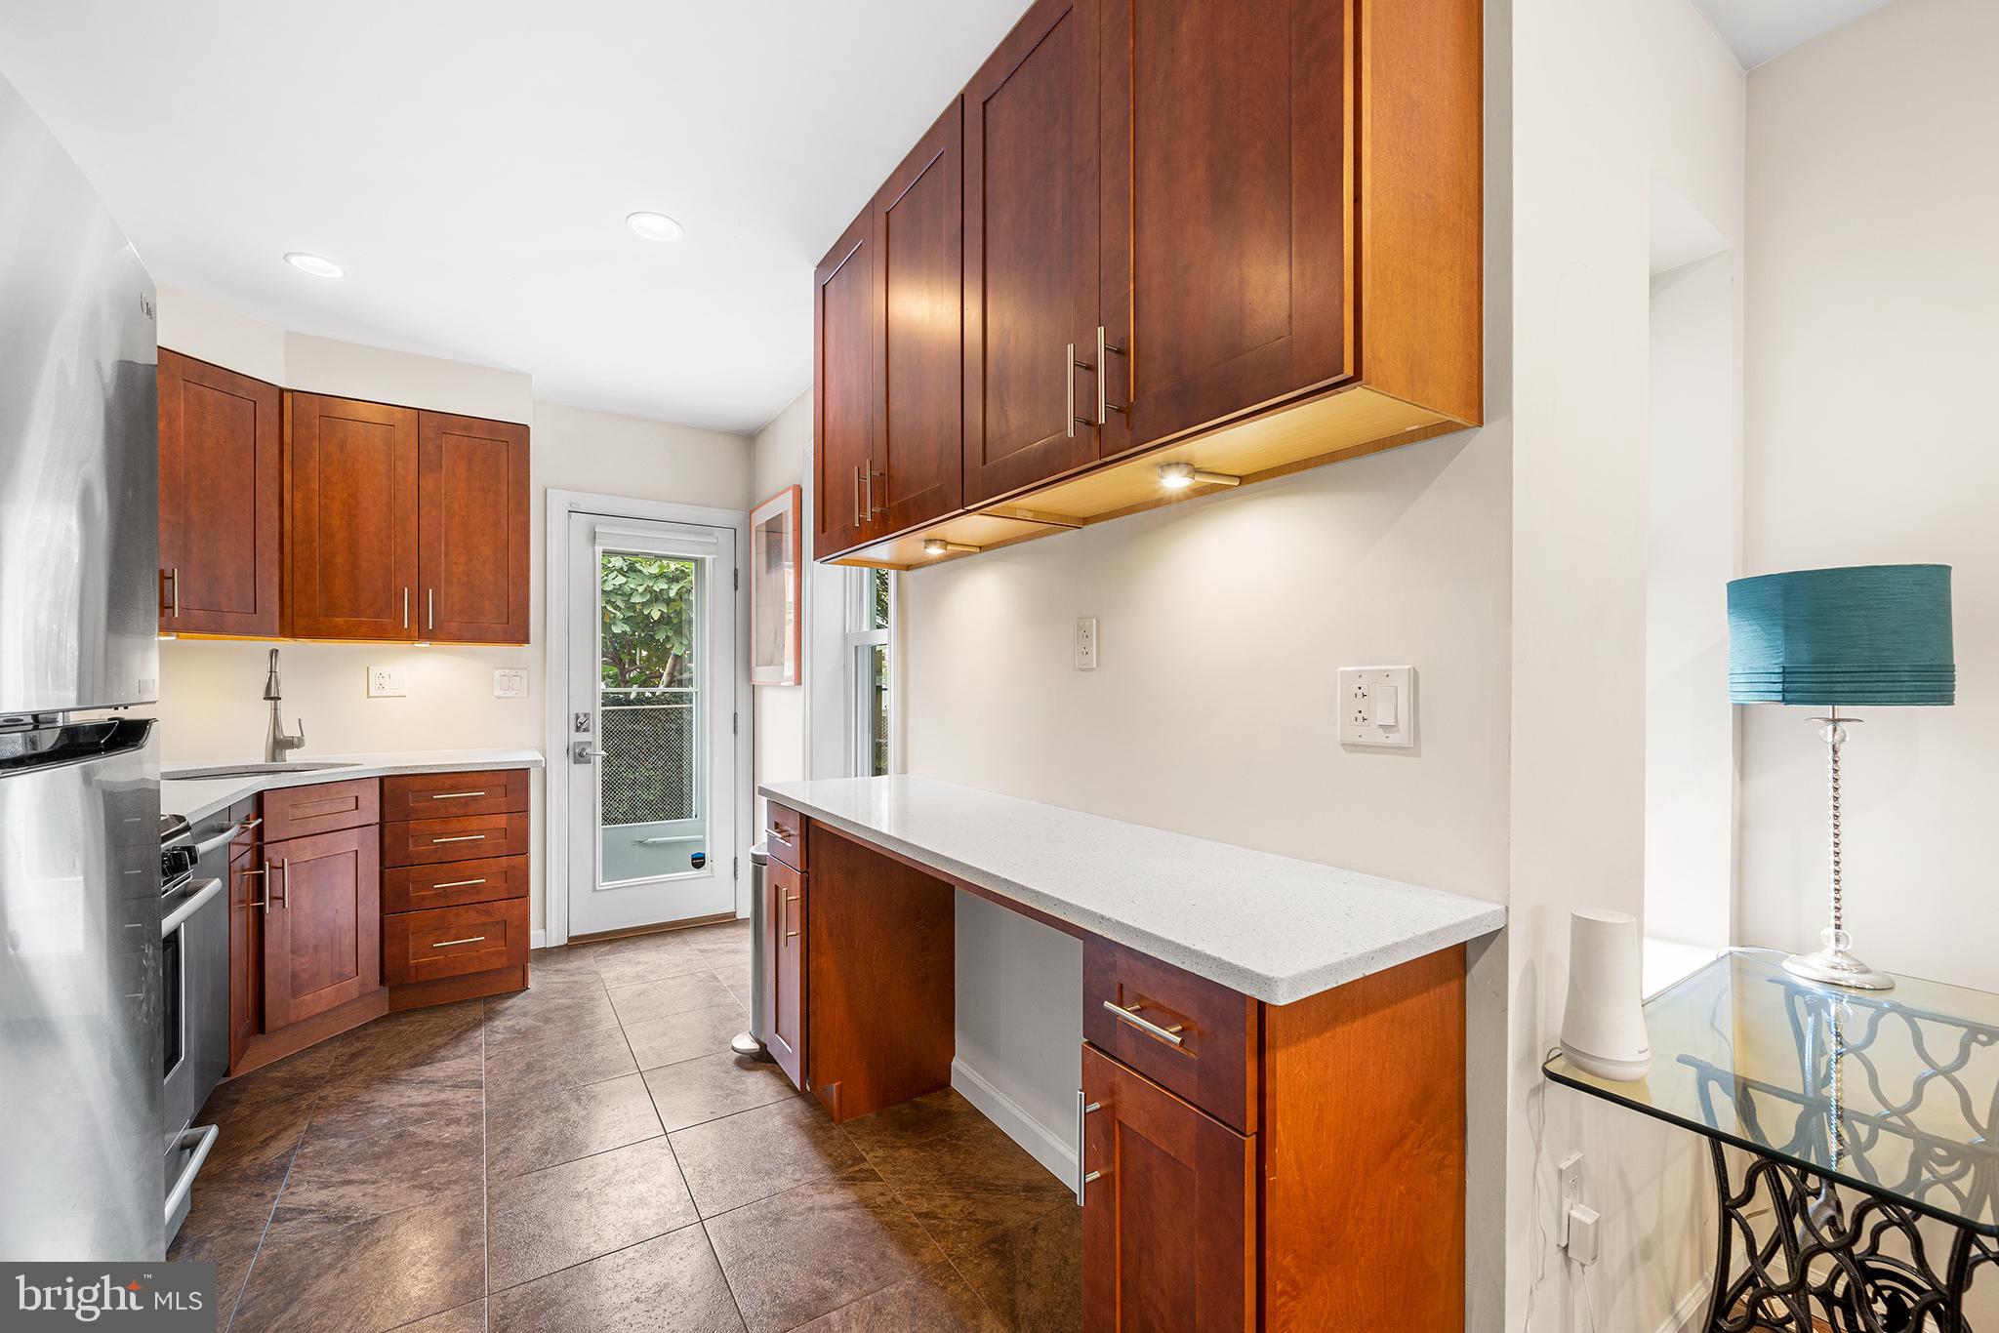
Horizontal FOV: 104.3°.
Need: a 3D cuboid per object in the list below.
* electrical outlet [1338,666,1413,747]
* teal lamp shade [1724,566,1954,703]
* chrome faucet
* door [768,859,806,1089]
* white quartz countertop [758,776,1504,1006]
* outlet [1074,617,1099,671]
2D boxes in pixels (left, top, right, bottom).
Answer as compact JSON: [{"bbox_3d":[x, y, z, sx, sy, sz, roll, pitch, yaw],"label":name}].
[{"bbox_3d":[0.610,0.065,1.261,0.012,0.125,0.125,1,-1,-34],"label":"electrical outlet"},{"bbox_3d":[1.506,-0.047,1.403,0.276,0.229,0.276,1,-1,-34],"label":"teal lamp shade"},{"bbox_3d":[-2.654,0.147,2.884,0.115,0.426,0.260,1,-1,-40],"label":"chrome faucet"},{"bbox_3d":[-0.598,0.841,2.186,0.020,0.575,0.278,0,-1,-34],"label":"door"},{"bbox_3d":[0.005,0.365,1.714,0.507,0.029,1.795,1,-1,-34],"label":"white quartz countertop"},{"bbox_3d":[0.207,-0.054,1.849,0.010,0.122,0.078,1,-1,-34],"label":"outlet"}]

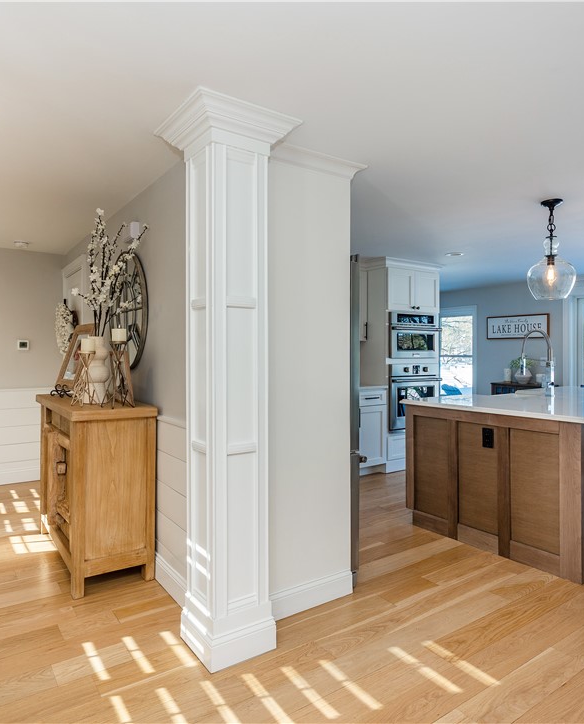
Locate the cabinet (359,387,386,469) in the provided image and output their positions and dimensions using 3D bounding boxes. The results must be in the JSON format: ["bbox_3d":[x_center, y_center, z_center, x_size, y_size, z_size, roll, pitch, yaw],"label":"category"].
[{"bbox_3d":[0.680,0.734,5.364,0.400,0.920,0.620,-1,1,-35],"label":"cabinet"}]

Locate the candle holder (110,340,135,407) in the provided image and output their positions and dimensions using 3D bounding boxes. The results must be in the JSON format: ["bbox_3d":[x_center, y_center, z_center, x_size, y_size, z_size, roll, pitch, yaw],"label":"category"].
[{"bbox_3d":[-0.967,0.072,2.688,0.175,0.361,0.175,-1,1,-35],"label":"candle holder"}]

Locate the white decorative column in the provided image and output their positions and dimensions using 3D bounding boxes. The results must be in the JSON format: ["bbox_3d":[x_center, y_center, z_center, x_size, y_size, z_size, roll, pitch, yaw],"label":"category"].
[{"bbox_3d":[-0.286,0.102,2.119,0.465,2.250,0.465,0,1,-36],"label":"white decorative column"}]

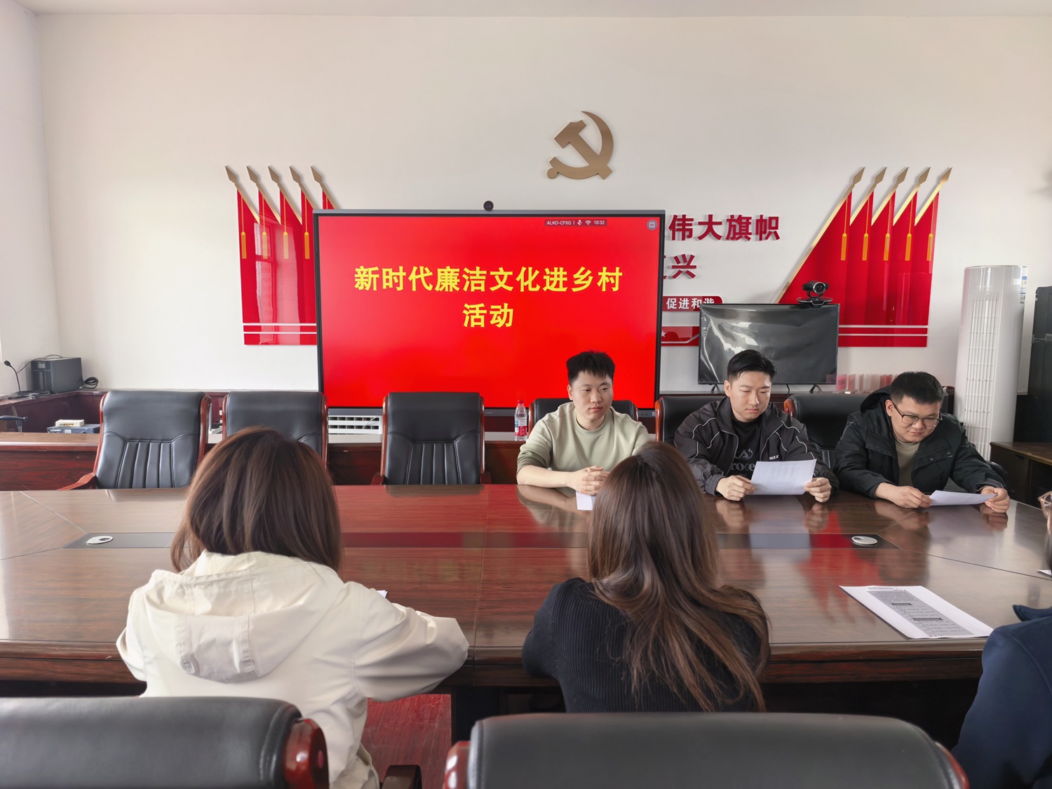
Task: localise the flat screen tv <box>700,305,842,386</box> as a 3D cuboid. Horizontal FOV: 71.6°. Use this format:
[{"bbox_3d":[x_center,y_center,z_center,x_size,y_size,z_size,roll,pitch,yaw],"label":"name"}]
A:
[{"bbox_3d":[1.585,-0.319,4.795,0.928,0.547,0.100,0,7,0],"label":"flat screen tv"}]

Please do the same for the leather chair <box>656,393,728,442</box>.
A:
[{"bbox_3d":[0.866,0.551,3.374,0.630,1.040,0.680,0,6,0],"label":"leather chair"}]

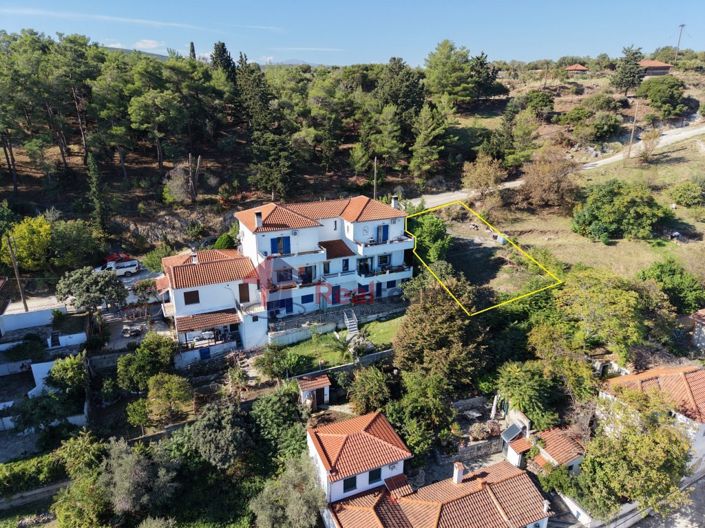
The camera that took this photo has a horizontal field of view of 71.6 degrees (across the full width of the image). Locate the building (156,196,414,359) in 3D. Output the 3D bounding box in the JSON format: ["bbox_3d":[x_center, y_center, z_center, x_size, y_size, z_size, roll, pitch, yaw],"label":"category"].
[{"bbox_3d":[-7.097,-0.069,50.945,24.800,12.300,11.800,-8,20,-22],"label":"building"}]

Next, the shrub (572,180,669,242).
[{"bbox_3d":[33.478,-6.938,60.553,9.800,6.000,8.000,10,21,28],"label":"shrub"}]

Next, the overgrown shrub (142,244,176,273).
[{"bbox_3d":[-23.710,-0.790,59.574,3.800,2.700,3.300,-8,20,-23],"label":"overgrown shrub"}]

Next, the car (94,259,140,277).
[{"bbox_3d":[-27.301,0.577,56.364,4.700,1.700,1.800,-11,21,-29],"label":"car"}]

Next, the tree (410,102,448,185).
[{"bbox_3d":[11.418,-17.906,72.201,5.600,11.400,5.600,3,19,8],"label":"tree"}]

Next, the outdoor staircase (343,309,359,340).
[{"bbox_3d":[-0.081,5.975,48.410,1.100,2.000,1.900,-8,20,-23],"label":"outdoor staircase"}]

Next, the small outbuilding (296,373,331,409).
[{"bbox_3d":[-3.210,10.639,40.762,2.600,2.300,1.600,-8,20,-23],"label":"small outbuilding"}]

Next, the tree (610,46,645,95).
[{"bbox_3d":[56.279,-38.733,98.453,5.800,9.800,5.800,9,21,27],"label":"tree"}]

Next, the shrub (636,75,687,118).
[{"bbox_3d":[57.618,-31.100,90.895,7.800,7.000,6.800,11,21,29],"label":"shrub"}]

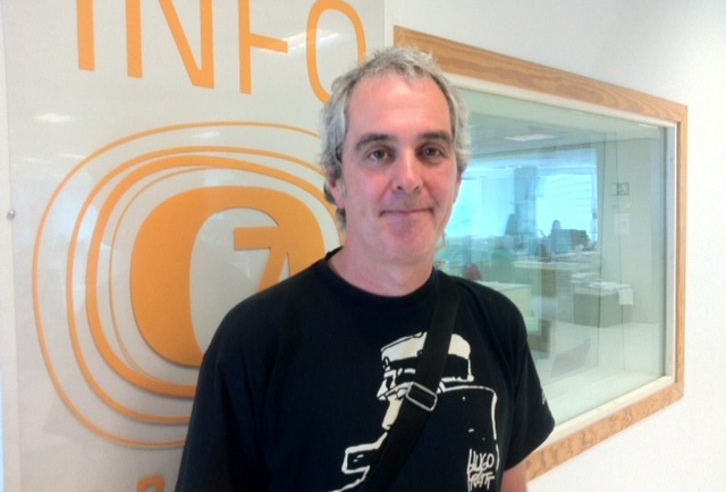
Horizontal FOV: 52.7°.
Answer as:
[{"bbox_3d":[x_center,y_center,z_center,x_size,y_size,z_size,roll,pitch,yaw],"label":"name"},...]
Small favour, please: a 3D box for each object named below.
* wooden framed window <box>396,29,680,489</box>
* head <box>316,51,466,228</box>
[{"bbox_3d":[0.645,0.064,2.251,0.100,1.140,1.768,2,4,43],"label":"wooden framed window"},{"bbox_3d":[0.043,-0.128,0.960,0.182,0.255,0.220,-3,2,-6],"label":"head"}]

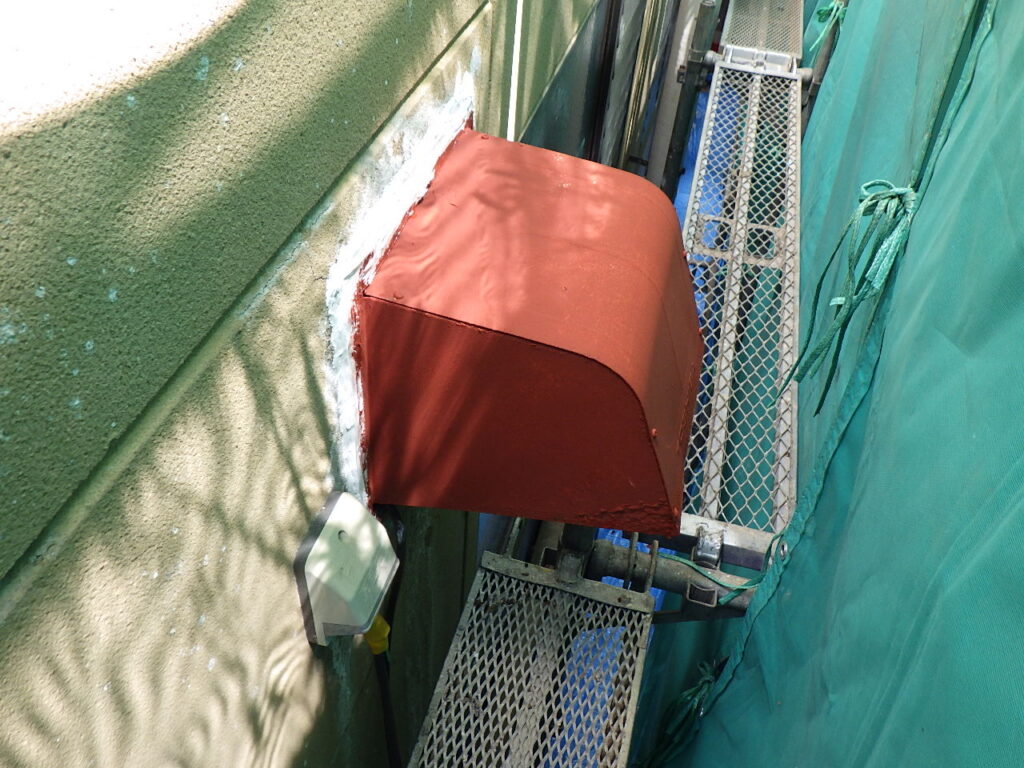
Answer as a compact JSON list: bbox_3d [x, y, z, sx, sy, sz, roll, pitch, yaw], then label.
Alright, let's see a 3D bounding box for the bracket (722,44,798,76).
[{"bbox_3d":[0.749,-0.963,2.517,0.227,0.051,0.121,14,44,7],"label":"bracket"}]

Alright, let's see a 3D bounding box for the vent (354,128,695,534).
[{"bbox_3d":[0.058,-0.042,0.958,0.341,0.309,0.345,14,44,7],"label":"vent"}]

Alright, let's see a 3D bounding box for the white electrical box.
[{"bbox_3d":[-0.158,0.191,0.817,0.069,0.139,0.088,14,44,7],"label":"white electrical box"}]

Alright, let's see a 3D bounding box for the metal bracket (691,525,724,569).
[{"bbox_3d":[0.278,0.243,1.196,0.042,0.051,0.063,14,44,7],"label":"metal bracket"}]

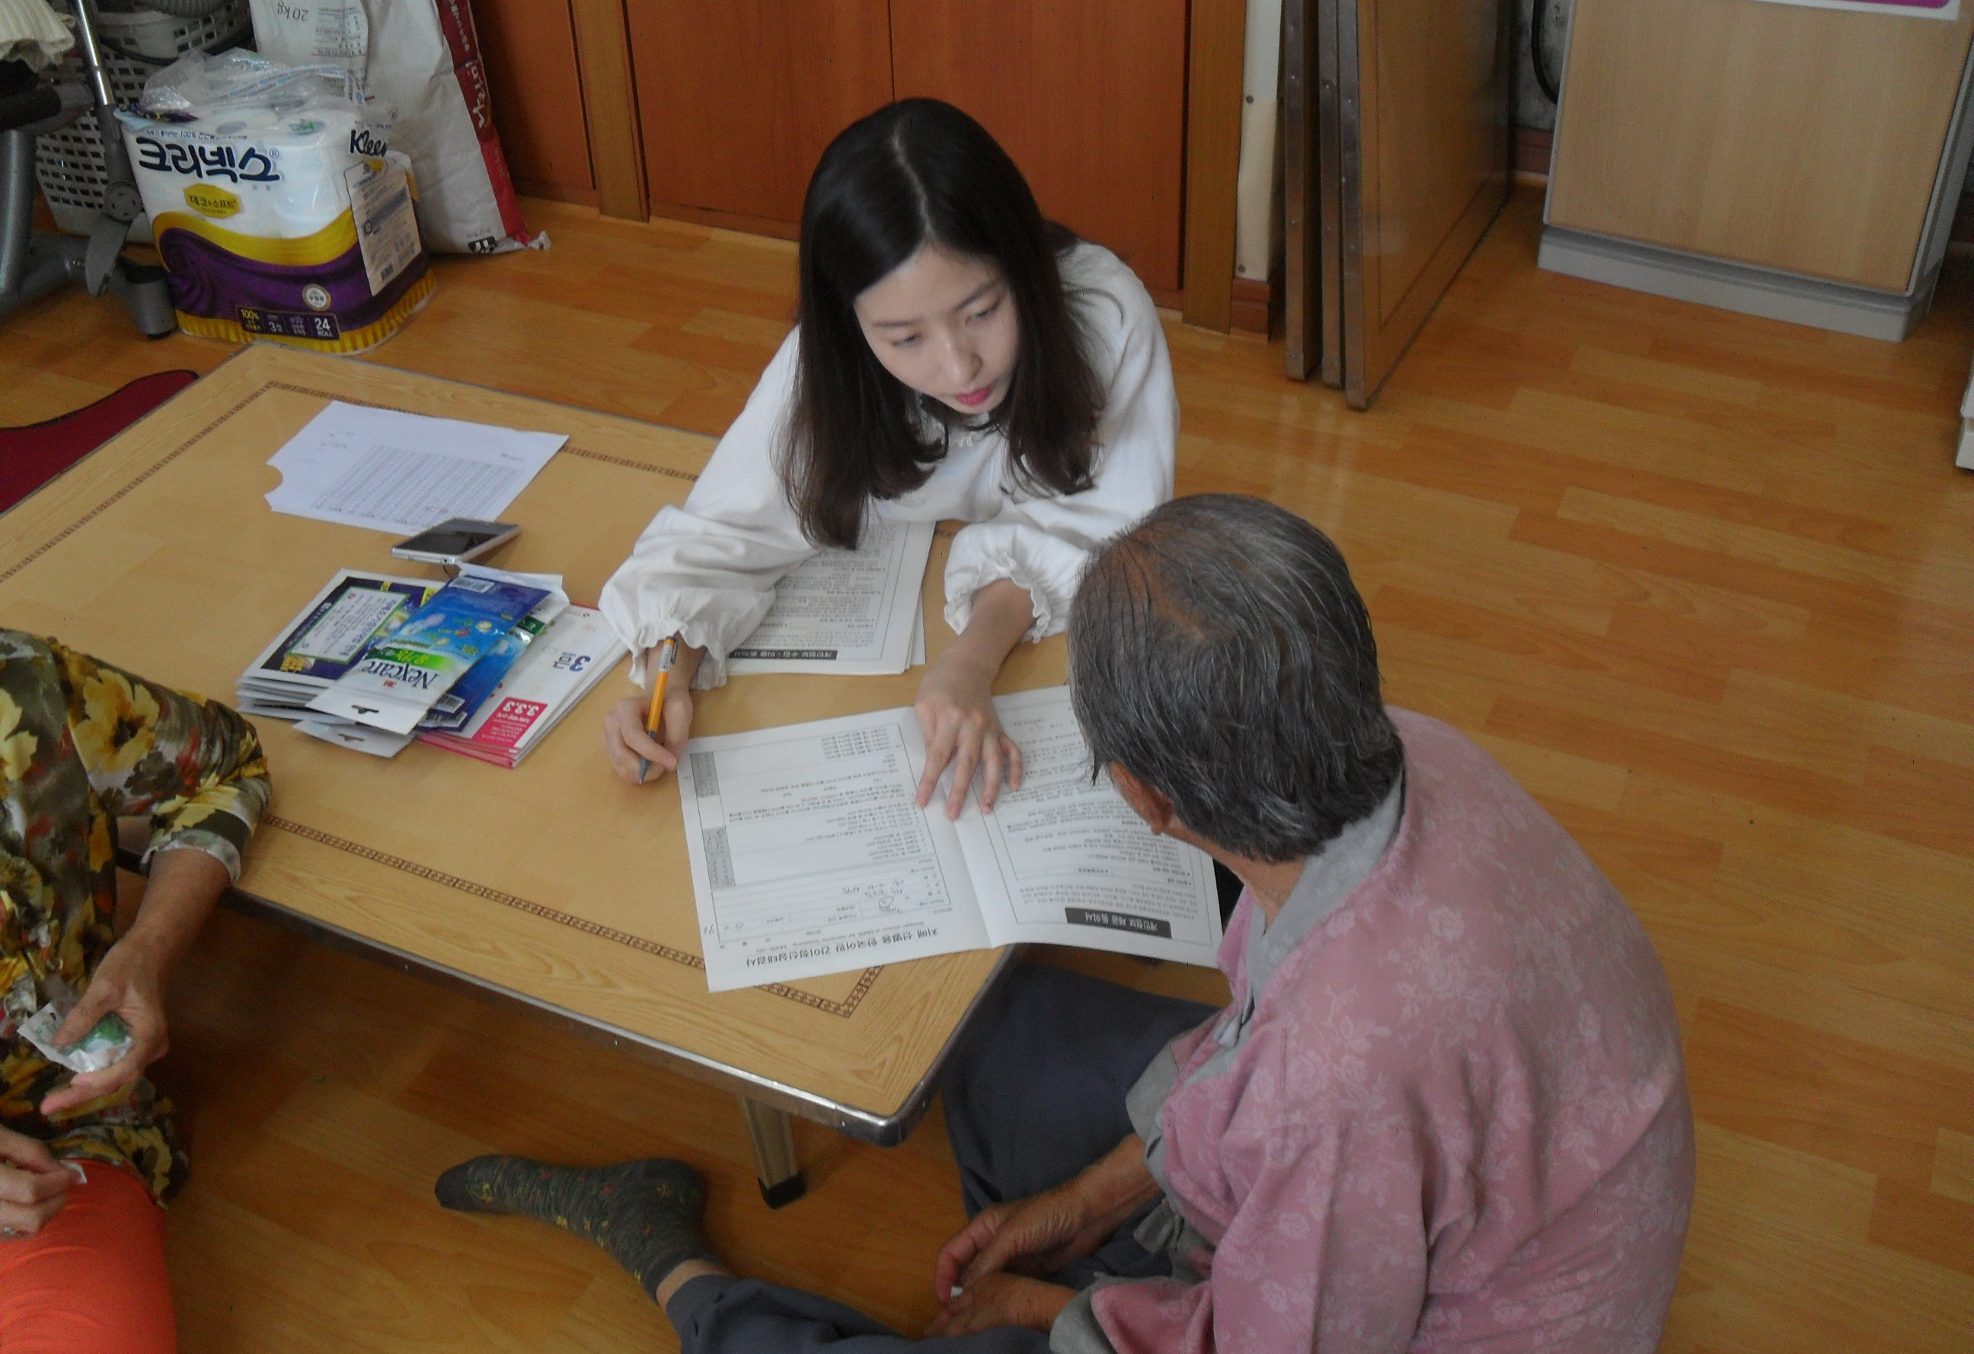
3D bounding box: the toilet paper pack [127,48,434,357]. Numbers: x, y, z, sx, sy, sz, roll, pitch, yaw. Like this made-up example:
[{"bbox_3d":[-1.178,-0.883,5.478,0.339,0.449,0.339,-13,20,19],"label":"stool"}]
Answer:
[{"bbox_3d":[-1.041,-0.706,2.973,0.335,0.360,0.245,8,37,13],"label":"toilet paper pack"}]

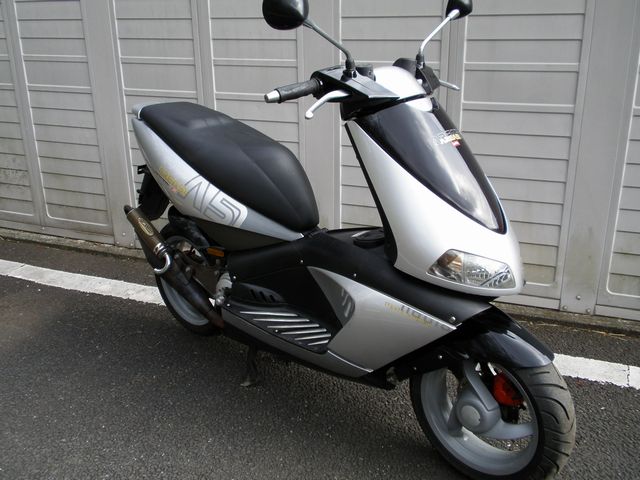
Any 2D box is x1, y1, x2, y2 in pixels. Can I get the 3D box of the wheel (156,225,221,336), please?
[{"bbox_3d":[-0.478,0.147,2.677,0.480,0.480,0.132,18,27,41],"label":"wheel"}]

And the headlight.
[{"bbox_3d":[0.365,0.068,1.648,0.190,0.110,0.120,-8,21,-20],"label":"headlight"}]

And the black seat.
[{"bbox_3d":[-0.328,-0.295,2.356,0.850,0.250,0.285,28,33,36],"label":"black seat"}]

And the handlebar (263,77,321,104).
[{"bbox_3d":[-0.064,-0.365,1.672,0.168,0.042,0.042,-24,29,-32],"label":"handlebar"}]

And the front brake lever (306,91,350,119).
[{"bbox_3d":[0.027,-0.331,1.654,0.172,0.045,0.045,-30,34,-35],"label":"front brake lever"}]

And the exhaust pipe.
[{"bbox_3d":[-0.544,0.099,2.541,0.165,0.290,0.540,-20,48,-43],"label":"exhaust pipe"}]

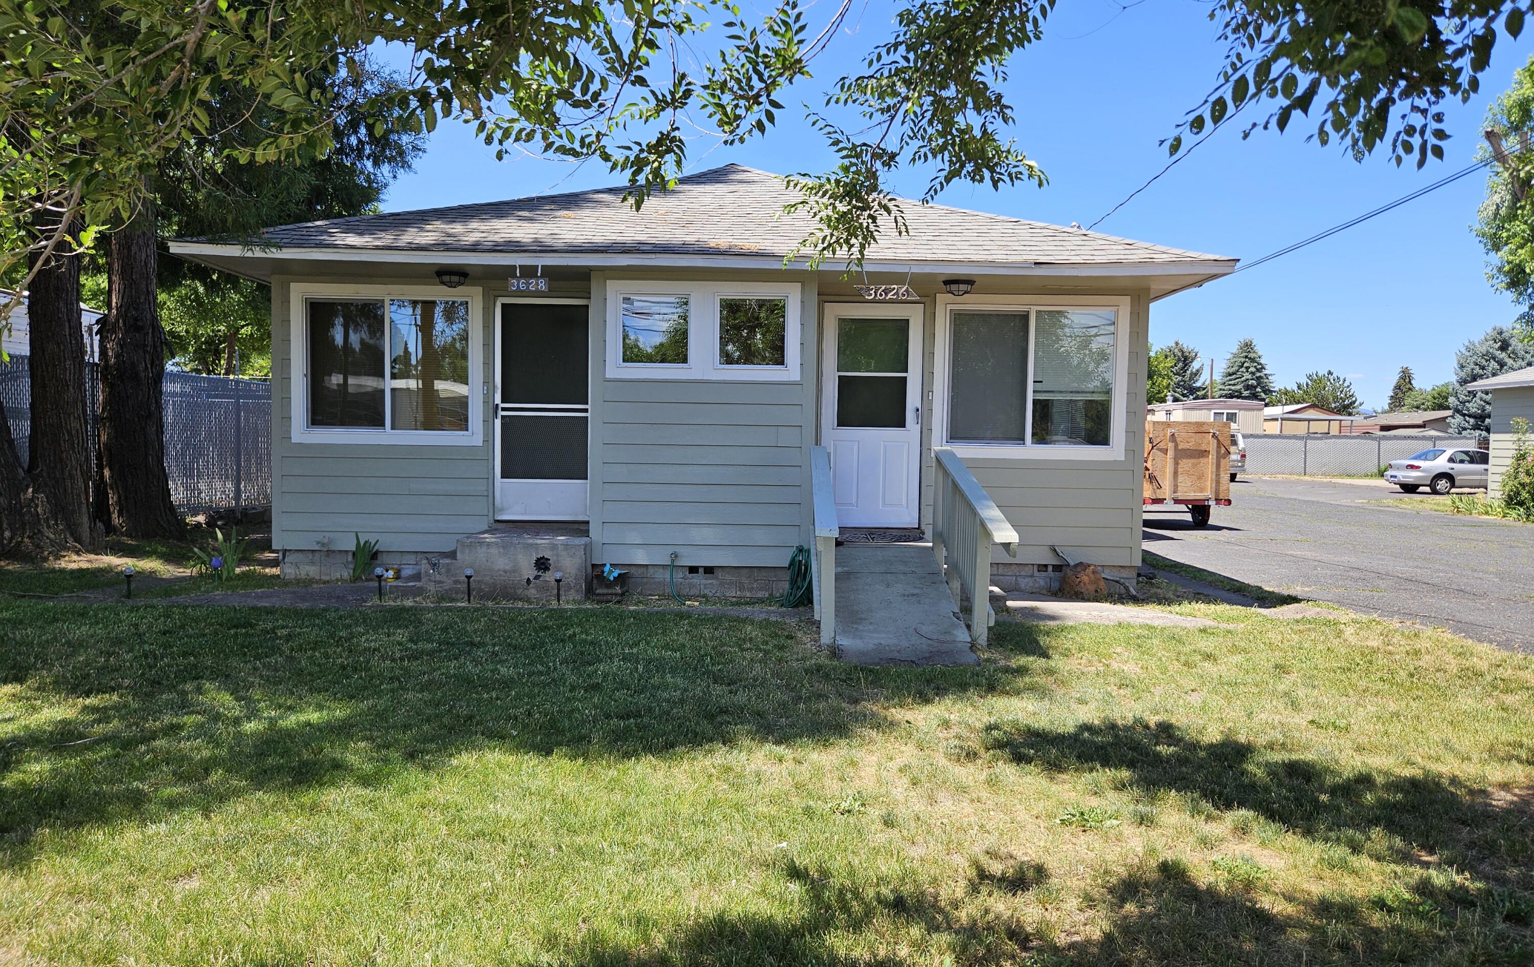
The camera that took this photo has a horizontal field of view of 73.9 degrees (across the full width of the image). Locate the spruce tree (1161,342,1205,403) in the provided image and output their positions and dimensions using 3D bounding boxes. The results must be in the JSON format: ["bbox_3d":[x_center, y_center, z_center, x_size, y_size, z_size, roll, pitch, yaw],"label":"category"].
[{"bbox_3d":[32.310,-6.403,80.000,5.000,9.400,5.000,1,3,1],"label":"spruce tree"}]

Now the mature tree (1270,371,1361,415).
[{"bbox_3d":[41.958,-5.133,78.000,7.200,7.400,7.000,1,3,1],"label":"mature tree"}]

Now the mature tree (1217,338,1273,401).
[{"bbox_3d":[35.273,-6.018,75.000,5.000,9.200,5.000,1,3,1],"label":"mature tree"}]

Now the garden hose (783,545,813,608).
[{"bbox_3d":[0.281,0.784,8.550,0.290,0.530,0.220,1,3,1],"label":"garden hose"}]

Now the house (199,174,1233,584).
[{"bbox_3d":[-0.482,-1.653,13.546,8.900,4.820,10.300,1,3,1],"label":"house"}]

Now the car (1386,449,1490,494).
[{"bbox_3d":[22.073,-0.377,32.095,4.580,1.390,1.720,1,3,-1],"label":"car"}]

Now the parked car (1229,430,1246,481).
[{"bbox_3d":[16.598,-1.057,39.596,1.900,1.860,4.800,1,3,2],"label":"parked car"}]

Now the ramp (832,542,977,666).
[{"bbox_3d":[0.920,0.813,7.278,0.920,0.520,2.070,1,3,1],"label":"ramp"}]

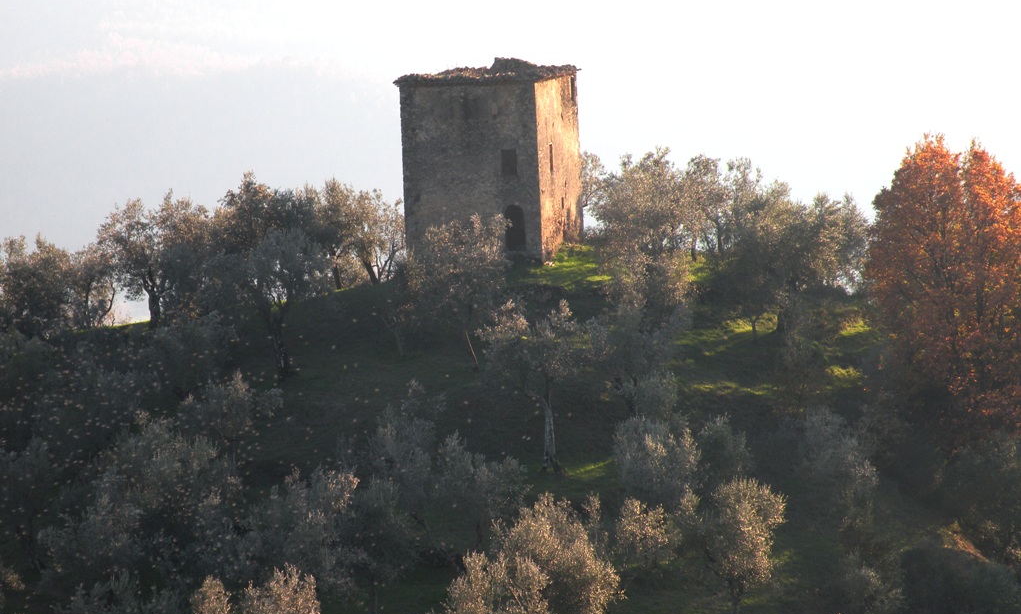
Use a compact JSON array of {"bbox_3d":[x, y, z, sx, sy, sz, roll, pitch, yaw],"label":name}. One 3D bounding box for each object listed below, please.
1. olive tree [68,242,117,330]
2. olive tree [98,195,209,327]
[{"bbox_3d":[-19.110,-0.940,174.000,2.330,3.980,2.600,-2,6,0],"label":"olive tree"},{"bbox_3d":[-16.230,-2.110,173.000,4.900,6.120,4.900,-2,6,0],"label":"olive tree"}]

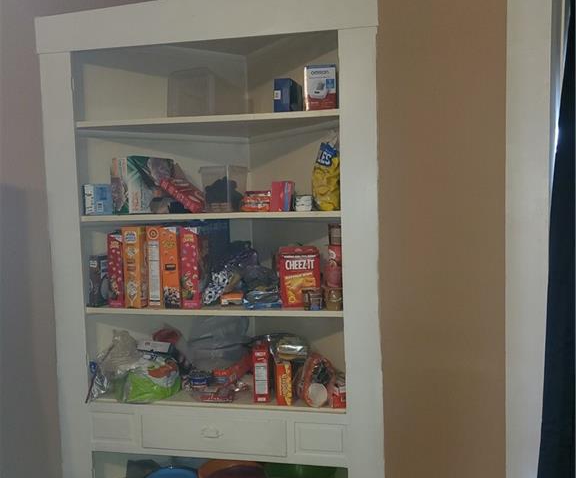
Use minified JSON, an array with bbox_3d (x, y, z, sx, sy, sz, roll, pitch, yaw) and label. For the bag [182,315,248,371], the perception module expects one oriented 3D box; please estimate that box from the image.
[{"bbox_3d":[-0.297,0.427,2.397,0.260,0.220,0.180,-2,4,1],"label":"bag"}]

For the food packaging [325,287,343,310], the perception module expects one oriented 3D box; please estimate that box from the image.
[{"bbox_3d":[0.175,0.219,2.140,0.076,0.082,0.076,-1,4,11],"label":"food packaging"}]

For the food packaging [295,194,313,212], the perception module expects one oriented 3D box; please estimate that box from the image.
[{"bbox_3d":[0.056,-0.130,2.072,0.056,0.062,0.056,-1,4,11],"label":"food packaging"}]

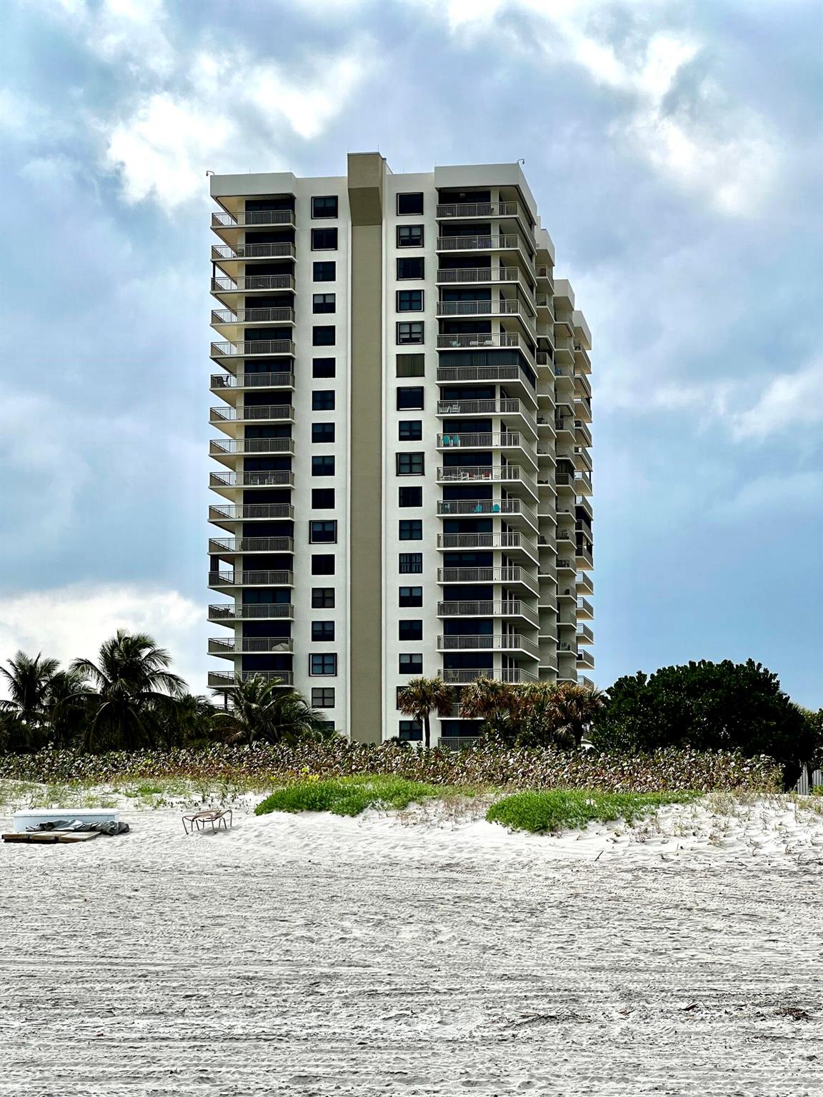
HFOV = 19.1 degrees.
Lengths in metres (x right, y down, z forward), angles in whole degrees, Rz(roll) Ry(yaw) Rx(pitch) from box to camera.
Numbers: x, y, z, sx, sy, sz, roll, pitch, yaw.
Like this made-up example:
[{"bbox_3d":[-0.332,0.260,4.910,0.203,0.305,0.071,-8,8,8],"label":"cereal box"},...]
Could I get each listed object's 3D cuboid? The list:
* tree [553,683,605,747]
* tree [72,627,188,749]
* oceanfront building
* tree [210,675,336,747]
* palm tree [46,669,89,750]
[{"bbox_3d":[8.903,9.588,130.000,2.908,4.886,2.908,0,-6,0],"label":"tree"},{"bbox_3d":[-14.140,7.670,122.000,5.669,7.242,5.669,0,-6,0],"label":"tree"},{"bbox_3d":[1.519,-3.258,231.595,25.544,50.596,71.279,-1,-6,9],"label":"oceanfront building"},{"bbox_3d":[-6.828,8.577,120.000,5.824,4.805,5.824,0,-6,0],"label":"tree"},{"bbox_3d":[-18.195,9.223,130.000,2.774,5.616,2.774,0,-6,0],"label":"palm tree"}]

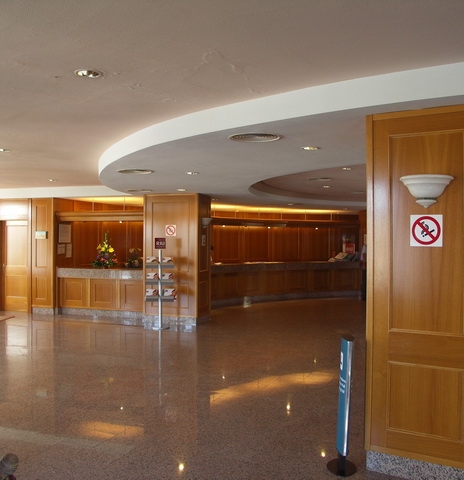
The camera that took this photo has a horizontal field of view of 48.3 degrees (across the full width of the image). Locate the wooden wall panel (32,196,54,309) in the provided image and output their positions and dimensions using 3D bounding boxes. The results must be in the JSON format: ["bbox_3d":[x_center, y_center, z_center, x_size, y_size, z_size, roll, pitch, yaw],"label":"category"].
[{"bbox_3d":[-4.034,0.271,11.109,0.551,2.317,0.070,0,0,20],"label":"wooden wall panel"}]

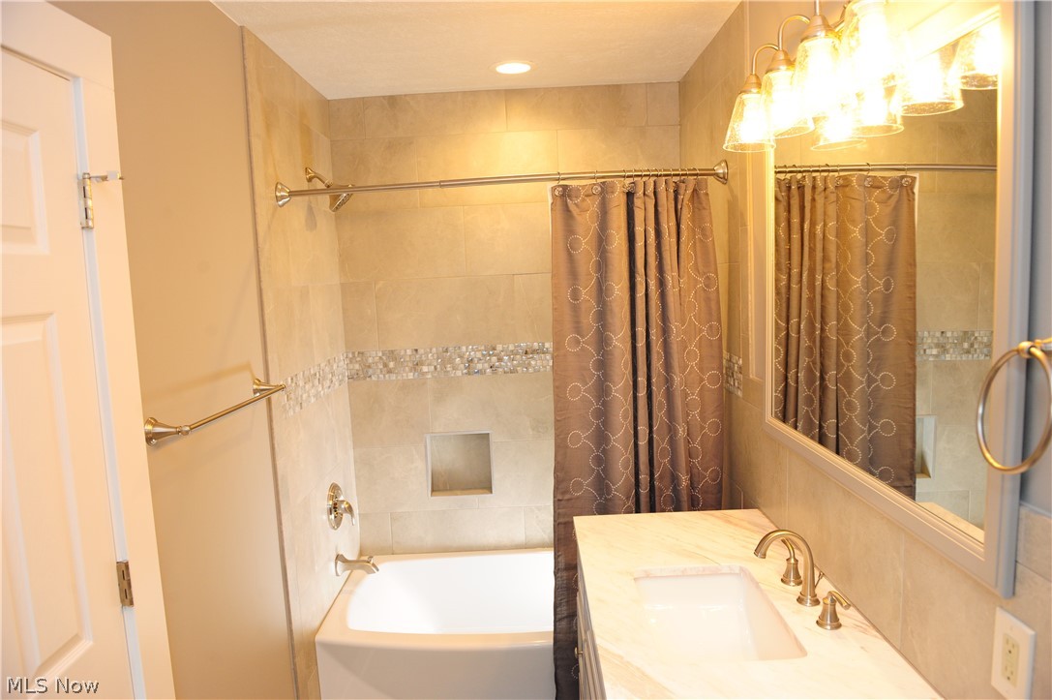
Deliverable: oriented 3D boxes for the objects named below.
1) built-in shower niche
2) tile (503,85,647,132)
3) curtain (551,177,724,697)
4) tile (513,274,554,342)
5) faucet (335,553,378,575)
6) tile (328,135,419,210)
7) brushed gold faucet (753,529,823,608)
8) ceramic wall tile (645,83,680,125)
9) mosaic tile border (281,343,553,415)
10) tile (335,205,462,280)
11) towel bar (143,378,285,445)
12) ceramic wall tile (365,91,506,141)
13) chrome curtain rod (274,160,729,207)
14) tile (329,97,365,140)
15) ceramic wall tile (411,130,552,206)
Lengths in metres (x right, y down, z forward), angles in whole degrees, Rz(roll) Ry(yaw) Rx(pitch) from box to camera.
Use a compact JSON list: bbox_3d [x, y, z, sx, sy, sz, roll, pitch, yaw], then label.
[{"bbox_3d":[-0.294,0.513,3.205,0.290,0.288,0.090,-3,6,1],"label":"built-in shower niche"},{"bbox_3d":[0.218,-1.034,3.005,0.601,0.169,0.010,-3,6,1],"label":"tile"},{"bbox_3d":[0.387,0.347,2.425,0.600,1.850,0.130,-3,6,1],"label":"curtain"},{"bbox_3d":[0.257,-0.190,3.090,0.604,0.305,0.010,-3,6,1],"label":"tile"},{"bbox_3d":[-0.686,0.877,2.862,0.166,0.092,0.066,-3,6,1],"label":"faucet"},{"bbox_3d":[-0.654,-0.762,3.057,0.373,0.307,0.010,-3,6,1],"label":"tile"},{"bbox_3d":[0.585,0.485,1.565,0.144,0.168,0.051,-3,6,1],"label":"brushed gold faucet"},{"bbox_3d":[0.594,-1.058,3.018,0.138,0.173,0.010,-3,6,1],"label":"ceramic wall tile"},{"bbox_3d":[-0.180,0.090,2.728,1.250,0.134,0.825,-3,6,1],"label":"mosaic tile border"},{"bbox_3d":[-0.543,-0.461,3.068,0.553,0.303,0.010,-3,6,1],"label":"tile"},{"bbox_3d":[-0.773,0.140,1.826,0.095,0.060,0.645,-3,6,1],"label":"towel bar"},{"bbox_3d":[-0.389,-1.008,3.012,0.608,0.169,0.010,-3,6,1],"label":"ceramic wall tile"},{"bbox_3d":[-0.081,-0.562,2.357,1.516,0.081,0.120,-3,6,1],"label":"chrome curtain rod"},{"bbox_3d":[-0.769,-0.991,3.016,0.148,0.169,0.010,-3,6,1],"label":"tile"},{"bbox_3d":[-0.162,-0.785,3.051,0.612,0.307,0.010,-3,6,1],"label":"ceramic wall tile"}]

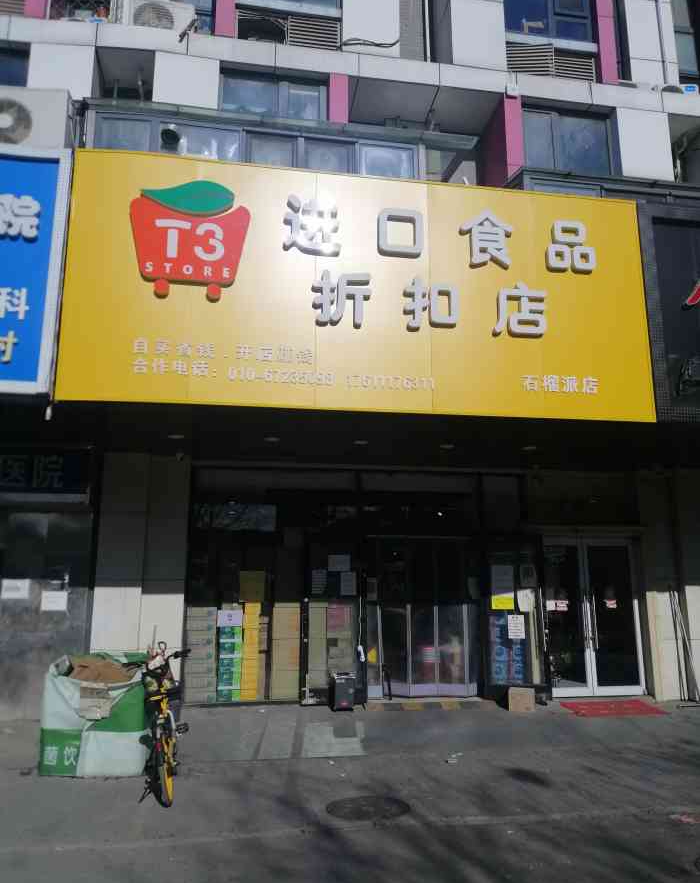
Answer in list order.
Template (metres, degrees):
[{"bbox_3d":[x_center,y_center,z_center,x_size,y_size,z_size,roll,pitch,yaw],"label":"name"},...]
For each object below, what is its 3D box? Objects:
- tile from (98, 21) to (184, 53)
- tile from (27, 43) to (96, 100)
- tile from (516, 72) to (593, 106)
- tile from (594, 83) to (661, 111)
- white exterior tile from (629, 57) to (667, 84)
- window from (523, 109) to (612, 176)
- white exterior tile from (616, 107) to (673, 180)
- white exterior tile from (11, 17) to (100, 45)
[{"bbox_3d":[-2.813,-5.443,9.530,1.181,0.337,0.050,2,-12,-9],"label":"tile"},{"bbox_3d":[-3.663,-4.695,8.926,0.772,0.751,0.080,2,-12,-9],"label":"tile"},{"bbox_3d":[2.927,-5.053,10.088,1.134,0.361,0.080,2,-12,-9],"label":"tile"},{"bbox_3d":[4.046,-5.010,10.263,1.088,0.366,0.080,2,-12,-9],"label":"tile"},{"bbox_3d":[4.557,-5.642,10.742,0.574,0.437,0.050,2,-12,-9],"label":"white exterior tile"},{"bbox_3d":[3.241,-4.444,10.505,1.384,1.081,0.080,2,-12,-9],"label":"window"},{"bbox_3d":[4.264,-4.275,10.143,0.794,1.109,0.080,2,-12,-9],"label":"white exterior tile"},{"bbox_3d":[-3.951,-5.451,9.351,1.122,0.335,0.050,2,-12,-9],"label":"white exterior tile"}]

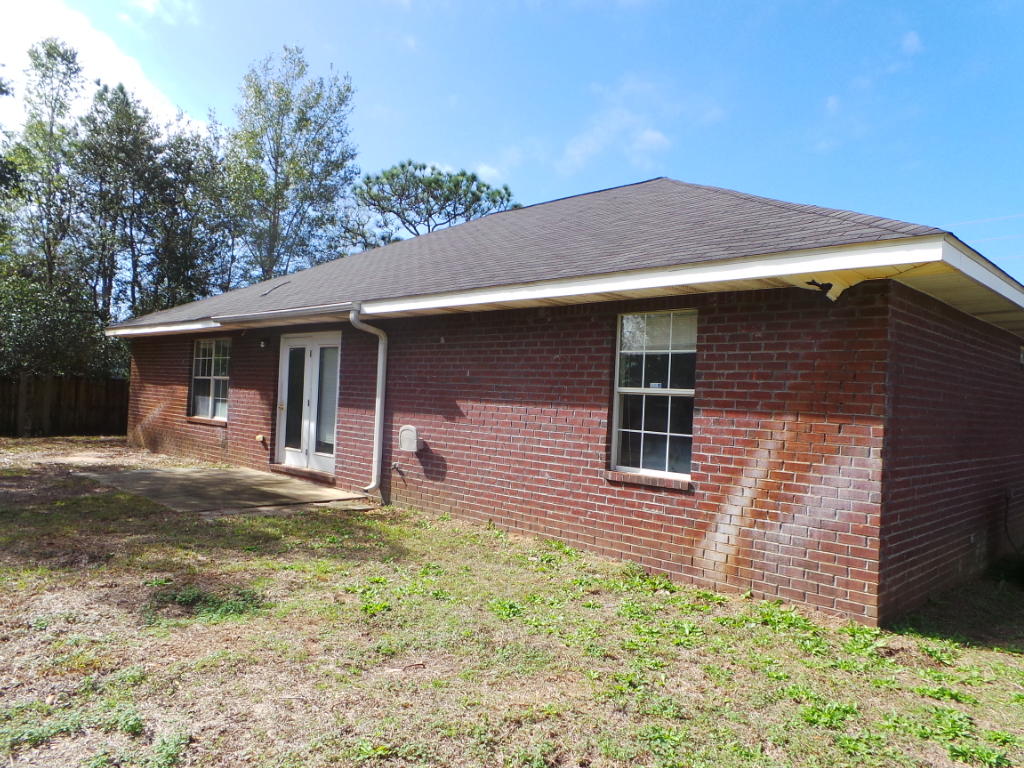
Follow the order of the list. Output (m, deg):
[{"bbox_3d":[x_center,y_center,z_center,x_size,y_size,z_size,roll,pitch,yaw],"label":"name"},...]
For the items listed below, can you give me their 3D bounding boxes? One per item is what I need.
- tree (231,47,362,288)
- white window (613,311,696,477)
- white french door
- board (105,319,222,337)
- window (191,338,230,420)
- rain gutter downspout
[{"bbox_3d":[-9.681,-6.342,28.870,5.600,16.100,5.600,1,-1,43],"label":"tree"},{"bbox_3d":[1.355,0.097,6.394,0.905,1.530,0.110,1,-1,43],"label":"white window"},{"bbox_3d":[-3.116,0.276,10.561,1.910,2.085,0.140,1,-1,43],"label":"white french door"},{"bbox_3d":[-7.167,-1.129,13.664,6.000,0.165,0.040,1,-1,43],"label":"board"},{"bbox_3d":[-5.650,-0.086,12.915,1.800,1.520,0.110,1,-1,43],"label":"window"},{"bbox_3d":[-1.911,0.208,8.932,0.110,2.455,0.490,1,-1,43],"label":"rain gutter downspout"}]

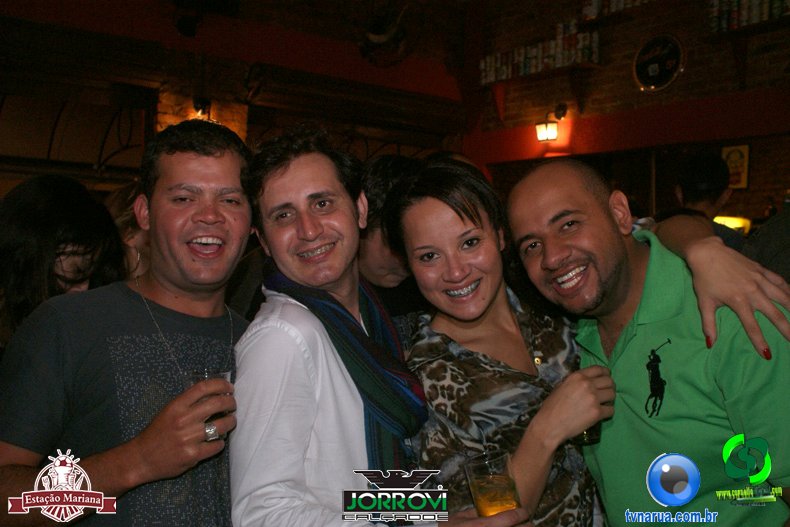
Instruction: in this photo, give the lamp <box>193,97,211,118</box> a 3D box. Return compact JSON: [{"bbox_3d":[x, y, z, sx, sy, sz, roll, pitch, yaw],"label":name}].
[{"bbox_3d":[-1.359,-1.043,4.712,0.130,0.330,0.230,1,3,-35],"label":"lamp"}]

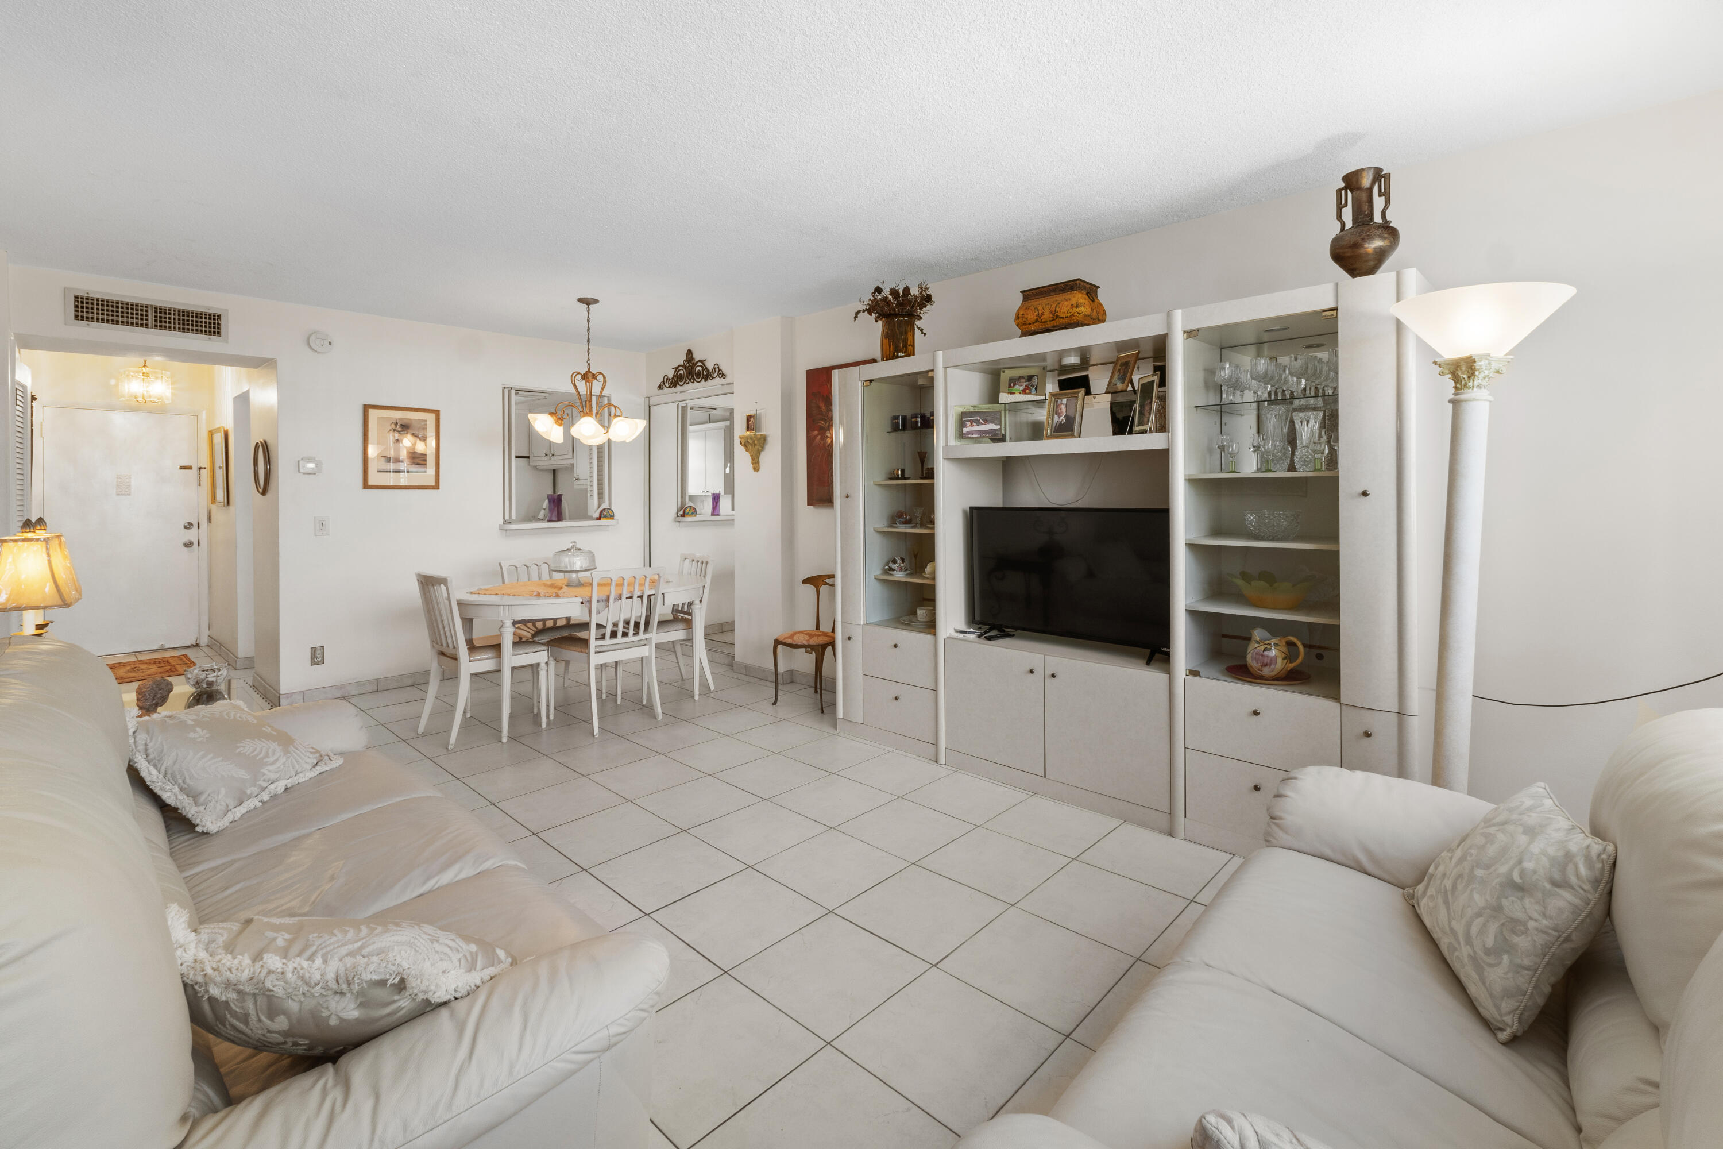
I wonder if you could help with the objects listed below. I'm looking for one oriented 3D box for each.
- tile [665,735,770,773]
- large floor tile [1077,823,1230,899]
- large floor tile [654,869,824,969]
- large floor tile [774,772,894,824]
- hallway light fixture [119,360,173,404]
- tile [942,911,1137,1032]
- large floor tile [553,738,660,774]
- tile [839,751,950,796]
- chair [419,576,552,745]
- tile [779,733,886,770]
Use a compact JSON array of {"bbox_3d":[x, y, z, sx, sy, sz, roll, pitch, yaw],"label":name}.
[{"bbox_3d":[-0.704,0.909,3.600,0.390,0.012,0.390,5,8,43],"label":"tile"},{"bbox_3d":[1.071,1.038,2.620,0.402,0.012,0.404,5,7,42],"label":"large floor tile"},{"bbox_3d":[-0.373,1.044,2.203,0.390,0.012,0.390,5,8,43],"label":"large floor tile"},{"bbox_3d":[-0.119,0.961,3.057,0.390,0.012,0.390,5,8,43],"label":"large floor tile"},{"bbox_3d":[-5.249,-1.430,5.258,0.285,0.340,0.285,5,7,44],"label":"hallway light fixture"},{"bbox_3d":[0.495,1.094,2.011,0.402,0.012,0.404,5,7,42],"label":"tile"},{"bbox_3d":[-1.340,0.954,3.746,0.415,0.010,0.415,5,7,44],"label":"large floor tile"},{"bbox_3d":[0.167,0.970,3.503,0.415,0.010,0.415,5,7,44],"label":"tile"},{"bbox_3d":[-2.223,0.447,4.184,0.470,0.895,0.550,5,7,44],"label":"chair"},{"bbox_3d":[-0.144,0.928,3.705,0.402,0.012,0.404,5,7,42],"label":"tile"}]

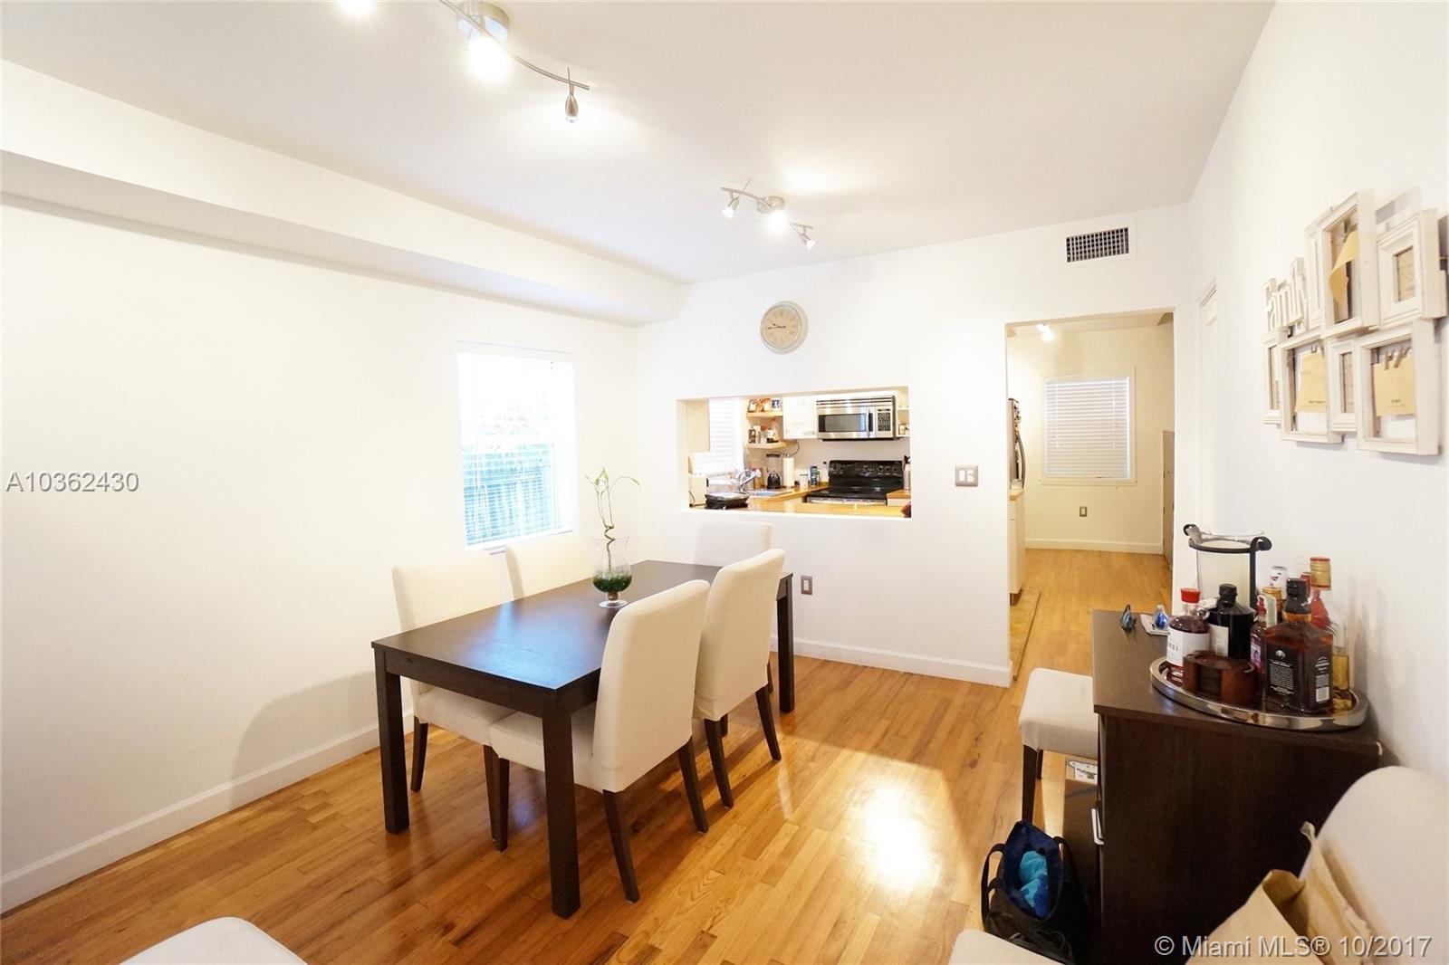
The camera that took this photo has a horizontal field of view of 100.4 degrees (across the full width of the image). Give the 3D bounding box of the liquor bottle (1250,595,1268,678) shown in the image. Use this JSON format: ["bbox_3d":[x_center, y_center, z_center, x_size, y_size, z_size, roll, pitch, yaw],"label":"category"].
[{"bbox_3d":[1.064,0.307,1.202,0.046,0.175,0.046,-6,6,-42],"label":"liquor bottle"}]

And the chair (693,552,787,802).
[{"bbox_3d":[-0.103,0.793,2.647,0.600,0.950,0.500,1,5,34],"label":"chair"}]

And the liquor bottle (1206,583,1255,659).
[{"bbox_3d":[1.129,0.317,1.348,0.086,0.180,0.086,-2,4,1],"label":"liquor bottle"}]

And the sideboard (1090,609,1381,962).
[{"bbox_3d":[1.043,0.854,1.344,0.385,0.930,0.680,0,5,31],"label":"sideboard"}]

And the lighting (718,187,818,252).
[{"bbox_3d":[0.207,-1.133,2.540,0.130,0.160,0.630,2,6,41],"label":"lighting"}]

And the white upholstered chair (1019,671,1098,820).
[{"bbox_3d":[1.374,0.781,2.098,0.580,0.970,0.510,0,5,32],"label":"white upholstered chair"}]

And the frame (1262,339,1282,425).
[{"bbox_3d":[1.431,-0.263,1.557,0.030,0.222,0.180,0,5,32],"label":"frame"}]

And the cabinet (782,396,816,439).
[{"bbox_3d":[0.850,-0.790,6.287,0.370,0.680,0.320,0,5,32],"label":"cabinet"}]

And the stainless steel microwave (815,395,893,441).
[{"bbox_3d":[1.279,-0.589,5.772,0.750,0.400,0.390,0,5,29],"label":"stainless steel microwave"}]

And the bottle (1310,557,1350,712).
[{"bbox_3d":[1.207,0.282,1.226,0.083,0.263,0.085,-2,4,8],"label":"bottle"}]

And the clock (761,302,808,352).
[{"bbox_3d":[0.368,-0.989,3.838,0.315,0.320,0.055,0,5,29],"label":"clock"}]

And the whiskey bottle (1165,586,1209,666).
[{"bbox_3d":[1.045,0.324,1.359,0.075,0.172,0.075,0,5,26],"label":"whiskey bottle"}]

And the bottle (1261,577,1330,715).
[{"bbox_3d":[1.098,0.304,1.152,0.075,0.240,0.075,-5,5,-26],"label":"bottle"}]

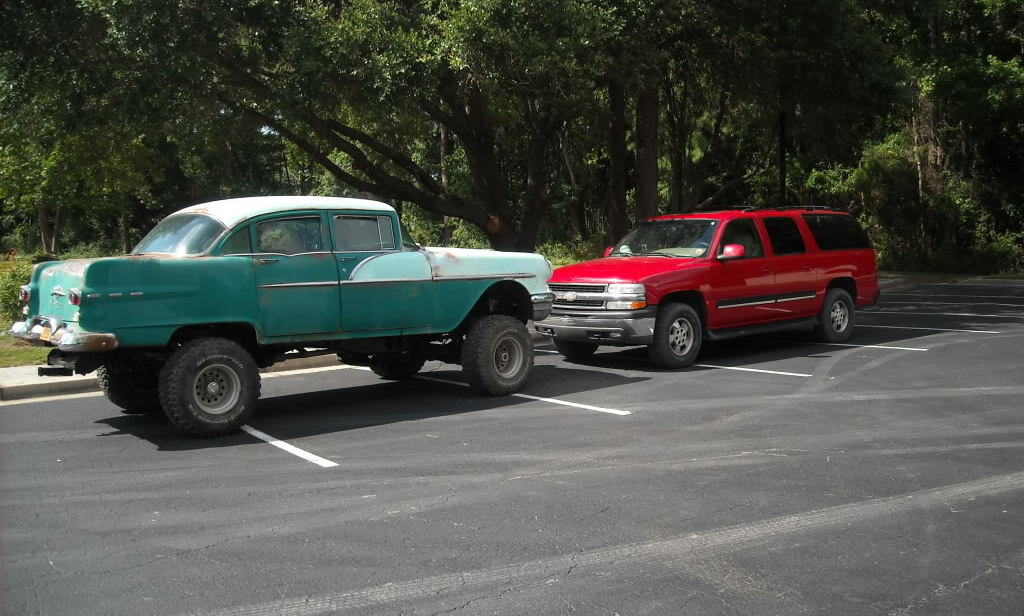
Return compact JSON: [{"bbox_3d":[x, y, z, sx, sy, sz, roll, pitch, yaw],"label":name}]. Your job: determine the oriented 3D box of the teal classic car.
[{"bbox_3d":[-2.045,-0.050,10.513,5.210,2.100,1.950,-5,5,-35],"label":"teal classic car"}]

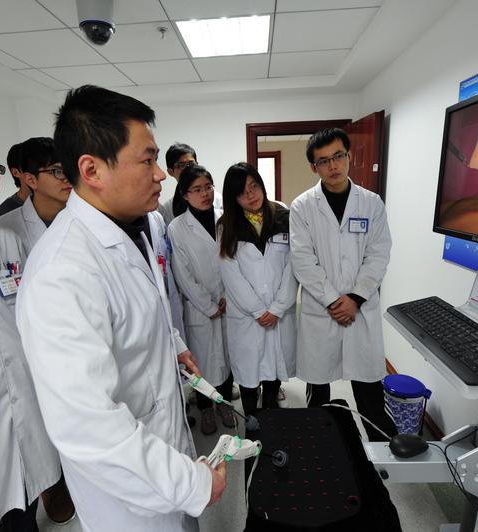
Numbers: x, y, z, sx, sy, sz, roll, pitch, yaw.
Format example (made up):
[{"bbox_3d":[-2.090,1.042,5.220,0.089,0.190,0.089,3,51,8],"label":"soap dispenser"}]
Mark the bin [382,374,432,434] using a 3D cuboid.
[{"bbox_3d":[0.996,0.873,2.013,0.265,0.330,0.240,0,14,9],"label":"bin"}]

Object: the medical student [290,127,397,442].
[{"bbox_3d":[0.505,0.224,1.748,0.530,1.750,0.360,1,14,12],"label":"medical student"}]

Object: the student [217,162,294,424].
[{"bbox_3d":[0.113,0.275,1.874,0.450,1.620,0.320,-5,14,-10],"label":"student"}]

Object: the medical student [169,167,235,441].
[{"bbox_3d":[-0.160,0.253,2.008,0.450,1.620,0.320,-11,16,-32],"label":"medical student"}]

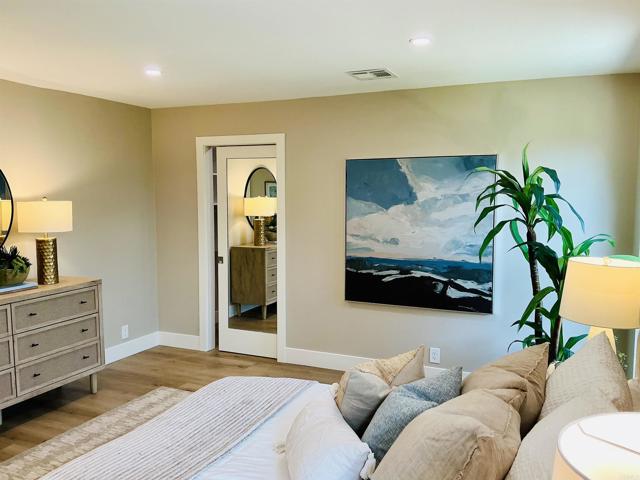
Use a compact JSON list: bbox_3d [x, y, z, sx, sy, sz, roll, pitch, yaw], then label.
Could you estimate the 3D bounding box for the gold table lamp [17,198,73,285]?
[{"bbox_3d":[-2.069,0.010,3.930,0.375,0.660,0.375,2,6,23],"label":"gold table lamp"}]

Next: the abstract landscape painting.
[{"bbox_3d":[0.802,-0.053,4.283,1.235,1.230,0.045,2,6,23],"label":"abstract landscape painting"}]

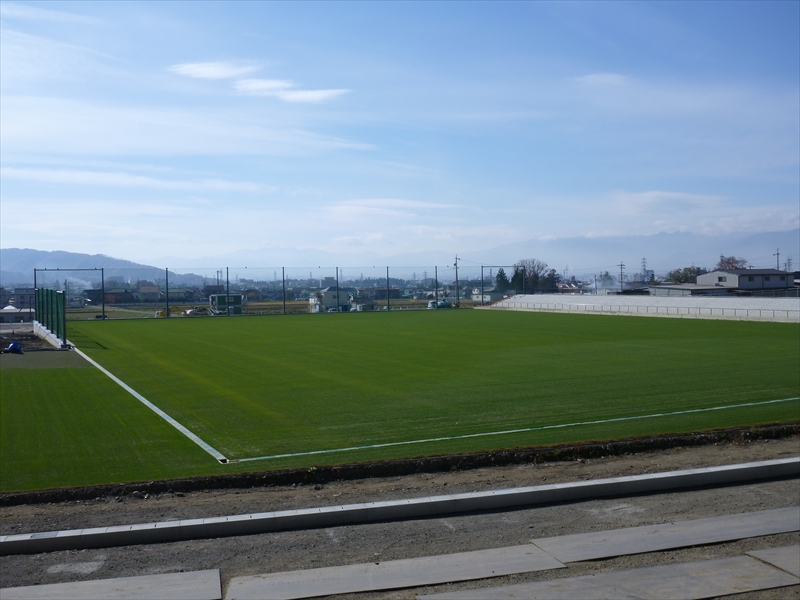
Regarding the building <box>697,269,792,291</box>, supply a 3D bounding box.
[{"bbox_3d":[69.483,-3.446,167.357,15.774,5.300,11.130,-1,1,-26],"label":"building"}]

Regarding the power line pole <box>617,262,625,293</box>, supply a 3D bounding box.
[{"bbox_3d":[48.326,-3.753,181.647,1.750,9.000,0.400,-1,1,15],"label":"power line pole"}]

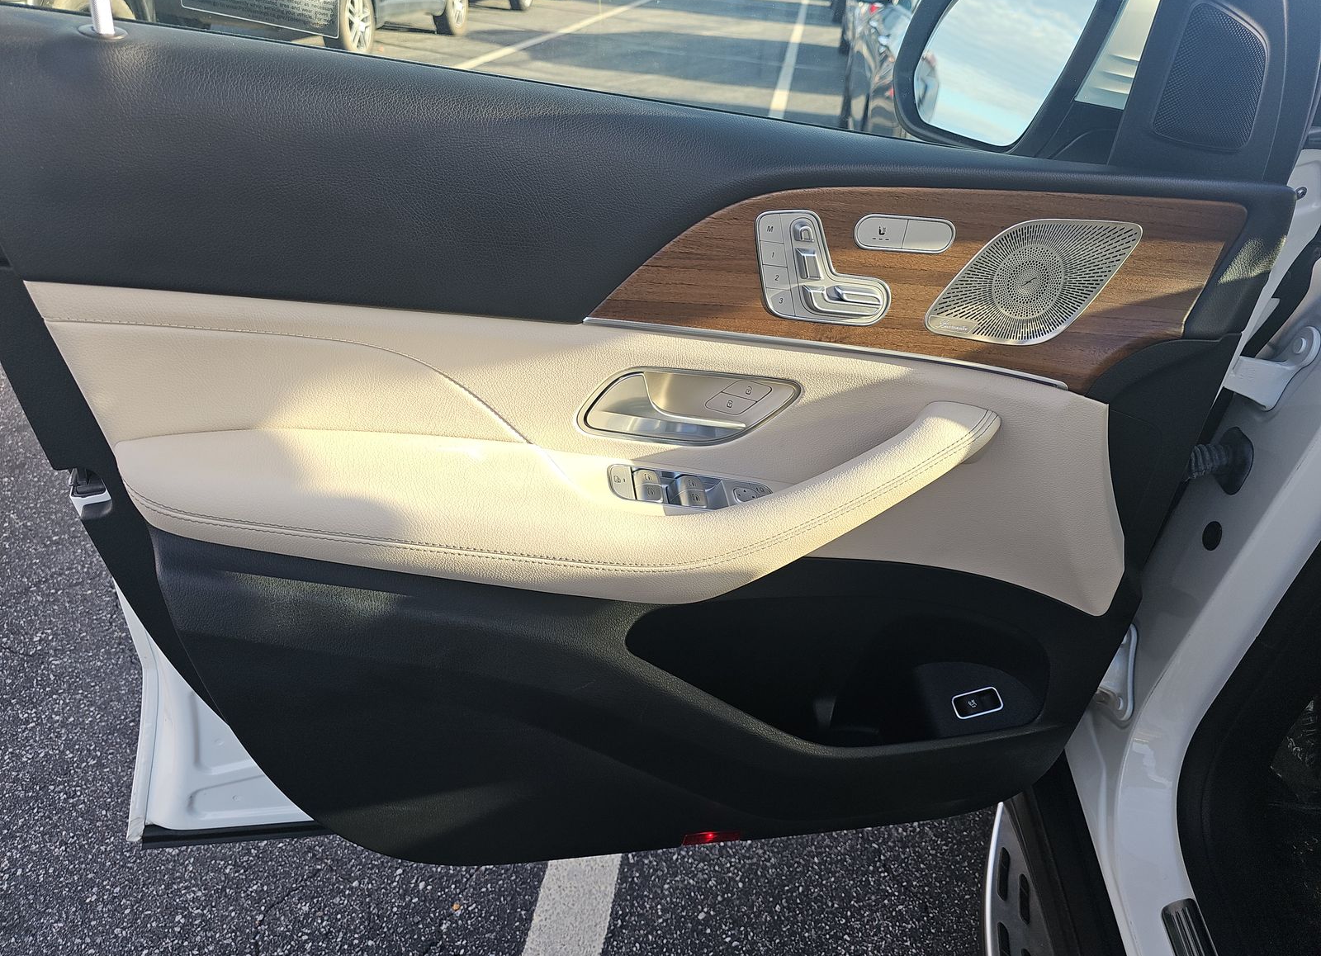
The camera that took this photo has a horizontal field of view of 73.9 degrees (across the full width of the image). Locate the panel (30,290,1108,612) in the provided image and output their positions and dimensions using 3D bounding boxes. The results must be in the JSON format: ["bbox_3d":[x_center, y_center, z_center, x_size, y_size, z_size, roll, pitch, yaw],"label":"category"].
[{"bbox_3d":[0.024,0.025,0.692,0.910,0.270,0.125,2,33,-13],"label":"panel"}]

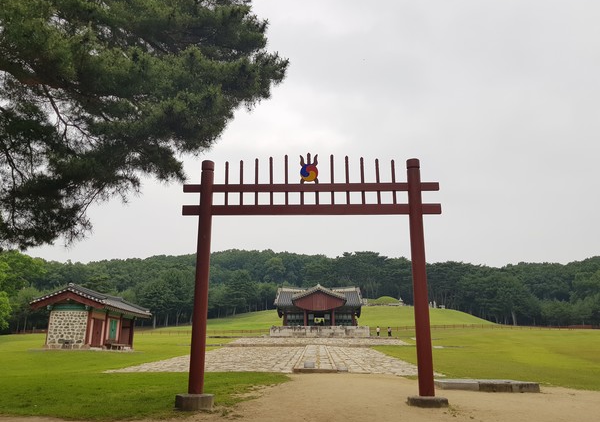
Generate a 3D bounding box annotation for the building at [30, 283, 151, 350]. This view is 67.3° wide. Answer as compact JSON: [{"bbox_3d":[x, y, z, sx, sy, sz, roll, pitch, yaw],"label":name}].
[{"bbox_3d":[-16.271,8.533,35.852,5.300,4.350,9.900,1,-14,-1],"label":"building"}]

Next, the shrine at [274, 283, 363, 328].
[{"bbox_3d":[3.350,16.525,78.352,15.000,7.000,15.300,0,-14,2],"label":"shrine"}]

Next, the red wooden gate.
[{"bbox_3d":[0.242,1.234,9.749,5.780,5.250,0.380,0,-14,2],"label":"red wooden gate"}]

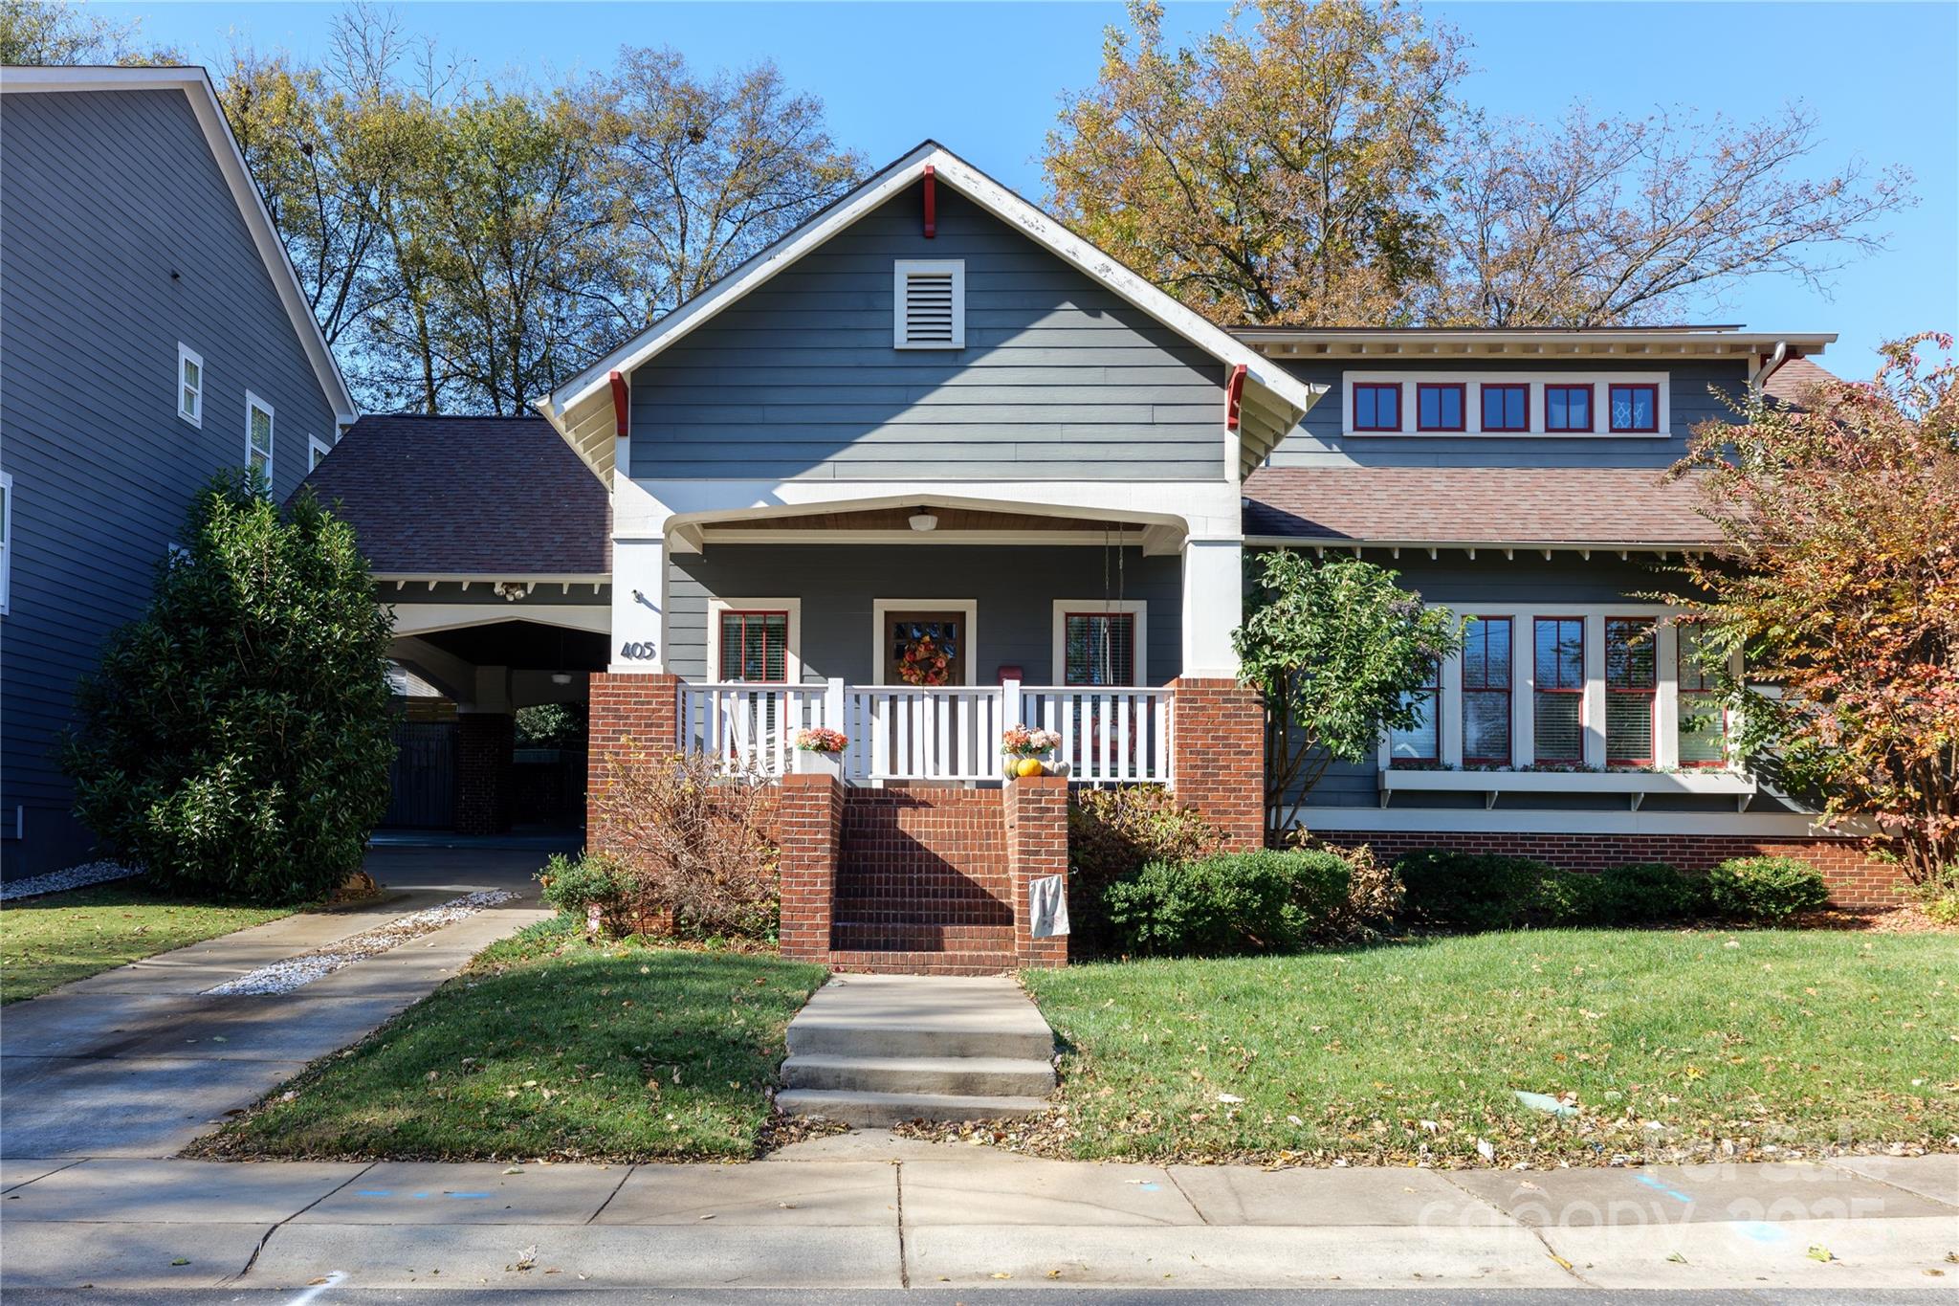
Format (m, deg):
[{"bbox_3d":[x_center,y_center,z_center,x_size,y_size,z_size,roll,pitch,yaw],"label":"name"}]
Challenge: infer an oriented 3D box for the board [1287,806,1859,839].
[{"bbox_3d":[6.453,1.835,16.450,6.300,0.300,0.120,0,-5,-1],"label":"board"}]

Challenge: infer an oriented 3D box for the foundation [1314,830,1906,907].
[{"bbox_3d":[6.787,2.338,16.500,6.500,0.780,0.250,0,-5,-1],"label":"foundation"}]

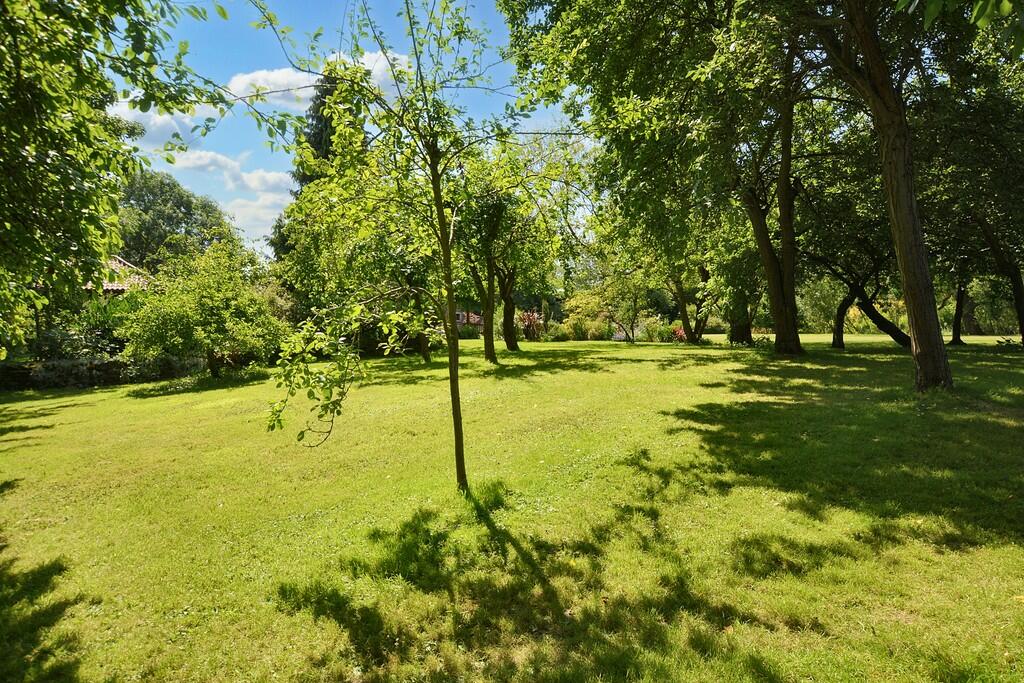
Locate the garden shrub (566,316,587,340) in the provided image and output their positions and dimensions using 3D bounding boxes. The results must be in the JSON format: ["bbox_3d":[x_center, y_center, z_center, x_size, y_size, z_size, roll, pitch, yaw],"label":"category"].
[{"bbox_3d":[2.908,-0.577,24.000,0.977,1.066,0.950,-1,2,0],"label":"garden shrub"}]

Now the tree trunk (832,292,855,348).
[{"bbox_3d":[10.426,-0.692,17.000,0.692,1.824,0.500,-1,2,0],"label":"tree trunk"}]

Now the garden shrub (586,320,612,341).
[{"bbox_3d":[3.885,-0.488,24.000,1.154,0.888,1.000,-1,2,0],"label":"garden shrub"}]

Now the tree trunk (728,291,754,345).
[{"bbox_3d":[7.431,-0.761,17.500,0.842,1.781,0.750,-1,2,0],"label":"tree trunk"}]

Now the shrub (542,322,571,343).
[{"bbox_3d":[1.959,-0.396,23.800,1.233,0.881,1.000,-1,2,0],"label":"shrub"}]

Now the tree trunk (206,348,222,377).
[{"bbox_3d":[-9.357,0.676,16.978,0.490,0.910,0.400,0,3,0],"label":"tree trunk"}]

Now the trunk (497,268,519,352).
[{"bbox_3d":[-0.191,-1.329,22.916,0.900,3.510,0.650,0,3,0],"label":"trunk"}]

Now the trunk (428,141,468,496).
[{"bbox_3d":[-0.561,-0.204,4.700,0.300,3.017,0.200,-1,2,0],"label":"trunk"}]

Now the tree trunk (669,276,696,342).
[{"bbox_3d":[6.029,-1.107,19.000,0.914,2.355,0.500,-1,2,0],"label":"tree trunk"}]

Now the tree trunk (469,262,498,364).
[{"bbox_3d":[-0.975,-0.963,18.417,0.990,3.440,0.650,0,3,0],"label":"tree trunk"}]

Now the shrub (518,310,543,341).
[{"bbox_3d":[0.821,-0.710,24.000,1.066,1.332,1.000,-1,2,0],"label":"shrub"}]

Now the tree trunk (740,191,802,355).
[{"bbox_3d":[10.322,-2.701,21.345,2.380,6.440,1.300,0,3,0],"label":"tree trunk"}]

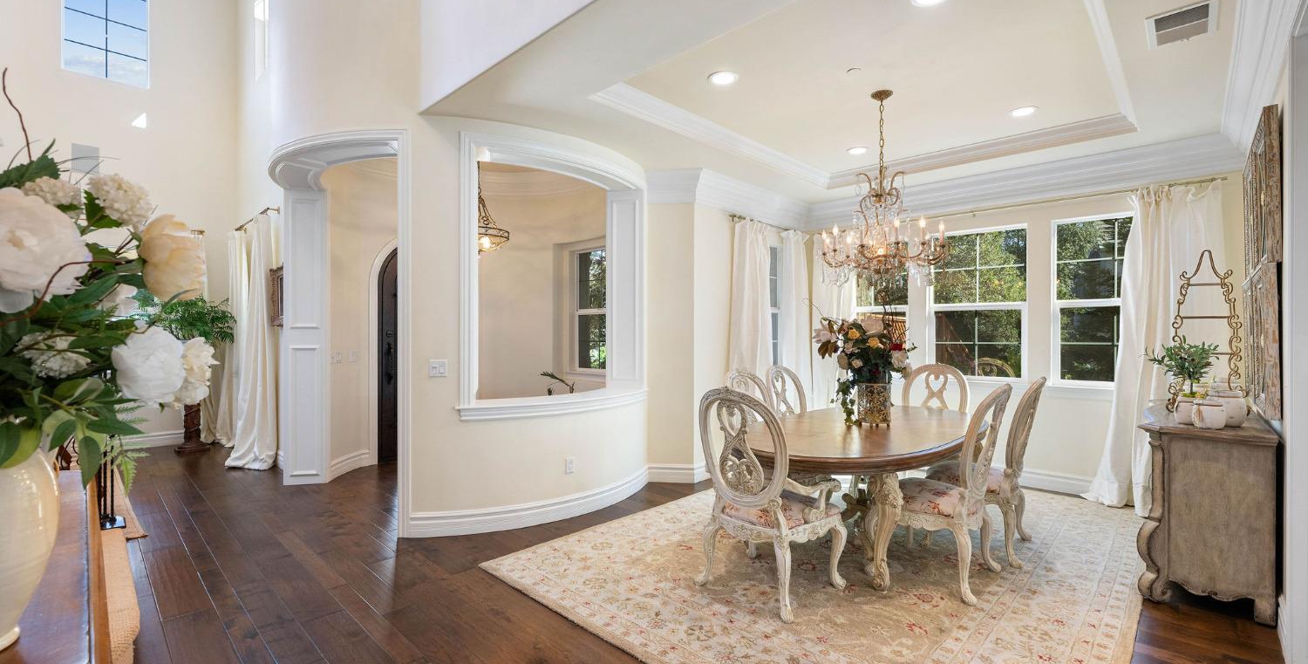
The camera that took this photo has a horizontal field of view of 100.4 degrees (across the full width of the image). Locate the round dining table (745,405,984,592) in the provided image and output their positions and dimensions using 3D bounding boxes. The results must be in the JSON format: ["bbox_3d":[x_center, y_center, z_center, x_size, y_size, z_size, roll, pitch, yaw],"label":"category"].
[{"bbox_3d":[1.526,1.045,3.874,1.287,0.770,2.534,0,0,44],"label":"round dining table"}]

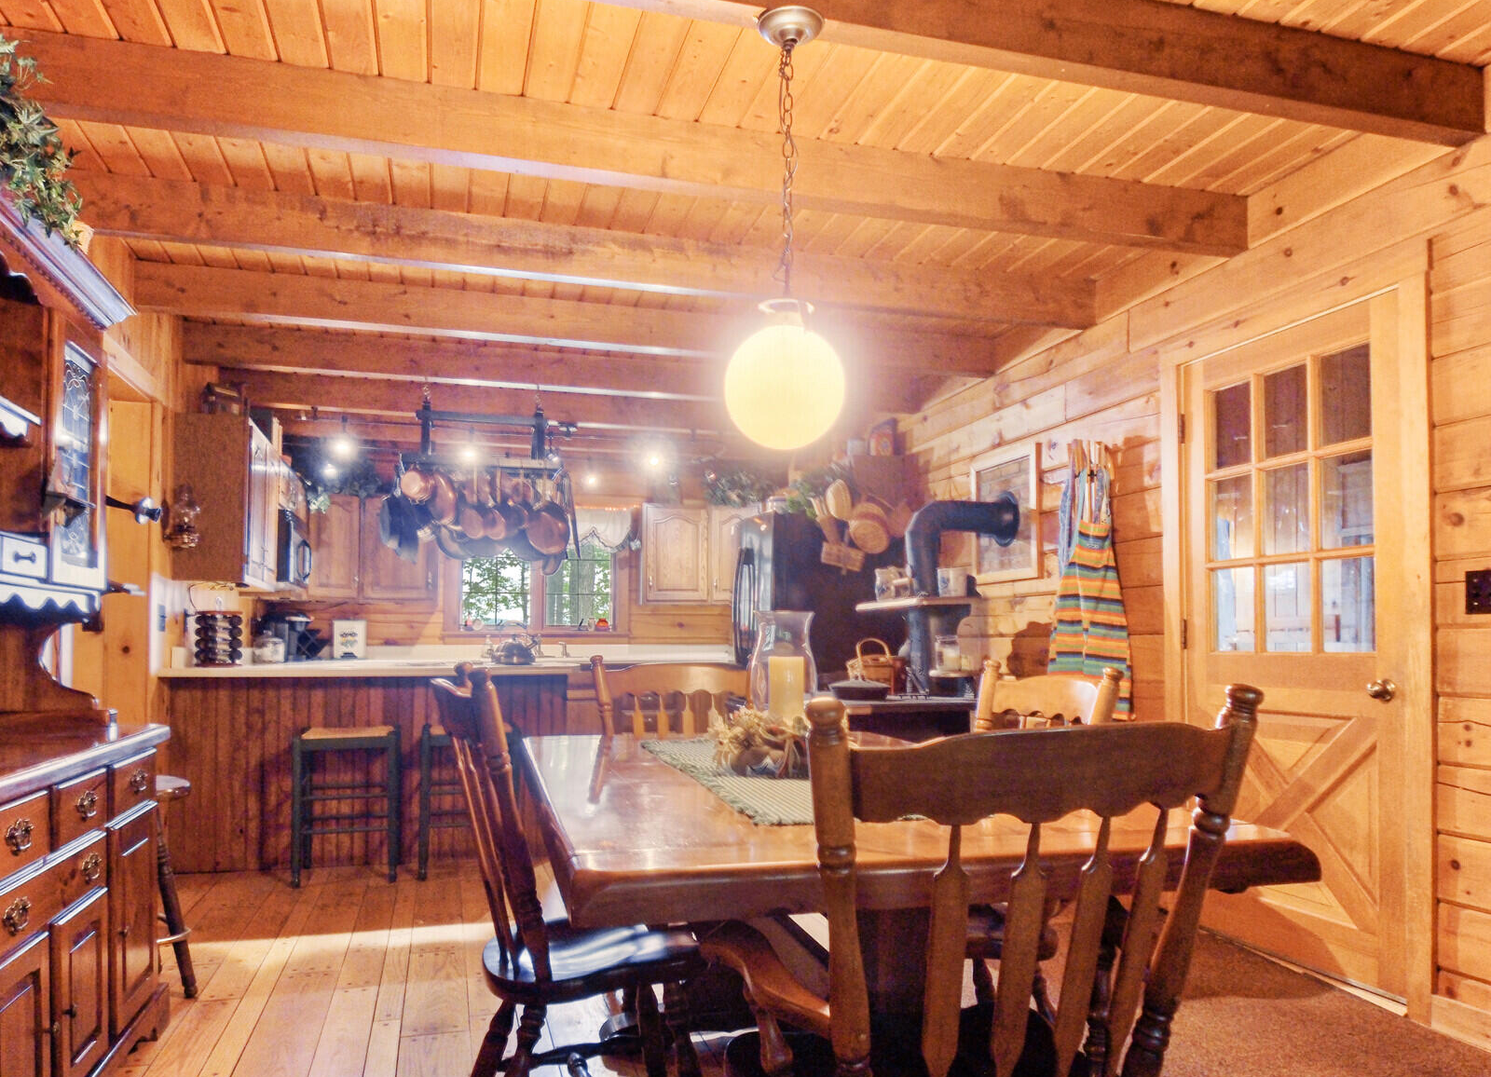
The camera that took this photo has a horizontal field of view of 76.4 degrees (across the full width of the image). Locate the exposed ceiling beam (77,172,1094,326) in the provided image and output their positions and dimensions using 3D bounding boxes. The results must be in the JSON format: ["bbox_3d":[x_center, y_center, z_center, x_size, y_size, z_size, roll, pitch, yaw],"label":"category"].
[{"bbox_3d":[-0.344,-1.016,3.446,3.660,0.178,0.085,2,-5,-15],"label":"exposed ceiling beam"}]

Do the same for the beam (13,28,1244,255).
[{"bbox_3d":[-0.106,-1.095,2.715,3.660,0.178,0.085,2,-5,-15],"label":"beam"}]

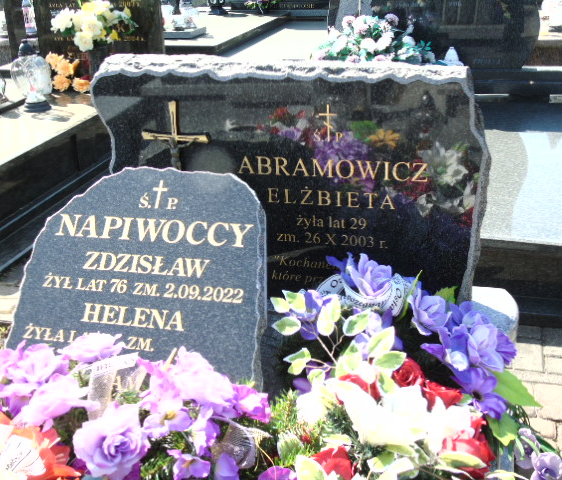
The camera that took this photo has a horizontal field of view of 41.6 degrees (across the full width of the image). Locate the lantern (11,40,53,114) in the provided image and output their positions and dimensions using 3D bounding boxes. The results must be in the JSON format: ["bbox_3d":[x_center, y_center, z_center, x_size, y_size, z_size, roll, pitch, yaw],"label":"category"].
[{"bbox_3d":[-1.287,-0.850,3.820,0.195,0.345,0.135,-3,24,0],"label":"lantern"}]

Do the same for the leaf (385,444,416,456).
[{"bbox_3d":[0.194,0.342,1.200,0.050,0.017,0.026,4,25,16],"label":"leaf"}]

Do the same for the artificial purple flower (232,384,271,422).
[{"bbox_3d":[-0.053,0.295,1.335,0.072,0.066,0.055,-2,24,3],"label":"artificial purple flower"}]

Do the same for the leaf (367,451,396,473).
[{"bbox_3d":[0.162,0.356,1.190,0.042,0.025,0.032,4,25,16],"label":"leaf"}]

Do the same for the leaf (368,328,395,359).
[{"bbox_3d":[0.188,0.191,1.380,0.050,0.055,0.022,-4,26,-1],"label":"leaf"}]

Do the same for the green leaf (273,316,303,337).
[{"bbox_3d":[0.012,0.164,1.400,0.050,0.032,0.020,0,26,6],"label":"green leaf"}]

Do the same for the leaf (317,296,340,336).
[{"bbox_3d":[0.084,0.135,1.300,0.036,0.066,0.030,4,15,16],"label":"leaf"}]

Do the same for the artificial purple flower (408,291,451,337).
[{"bbox_3d":[0.321,0.159,1.600,0.082,0.094,0.065,-8,-19,-12],"label":"artificial purple flower"}]

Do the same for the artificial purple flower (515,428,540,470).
[{"bbox_3d":[0.442,0.374,1.320,0.045,0.068,0.042,-3,24,0],"label":"artificial purple flower"}]

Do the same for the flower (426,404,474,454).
[{"bbox_3d":[0.282,0.316,1.240,0.082,0.078,0.070,0,24,5],"label":"flower"}]

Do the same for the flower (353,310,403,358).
[{"bbox_3d":[0.193,0.187,1.460,0.093,0.075,0.065,-4,26,-1],"label":"flower"}]

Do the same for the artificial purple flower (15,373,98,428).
[{"bbox_3d":[-0.380,0.271,1.250,0.132,0.085,0.085,-7,61,-11],"label":"artificial purple flower"}]

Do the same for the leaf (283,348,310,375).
[{"bbox_3d":[0.031,0.228,1.390,0.050,0.042,0.025,0,26,6],"label":"leaf"}]

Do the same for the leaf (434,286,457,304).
[{"bbox_3d":[0.369,0.125,1.660,0.052,0.041,0.020,0,-17,6],"label":"leaf"}]

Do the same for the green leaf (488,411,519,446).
[{"bbox_3d":[0.421,0.359,1.400,0.055,0.055,0.030,-13,28,-18],"label":"green leaf"}]

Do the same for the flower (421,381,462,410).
[{"bbox_3d":[0.310,0.302,1.420,0.075,0.050,0.060,-4,26,-1],"label":"flower"}]

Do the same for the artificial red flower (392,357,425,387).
[{"bbox_3d":[0.235,0.243,1.365,0.064,0.050,0.058,4,25,16],"label":"artificial red flower"}]

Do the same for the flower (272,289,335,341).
[{"bbox_3d":[0.045,0.148,1.470,0.115,0.080,0.075,1,27,9],"label":"flower"}]

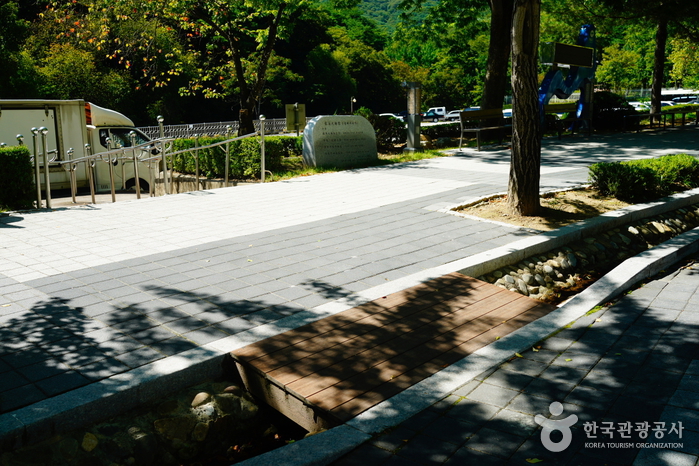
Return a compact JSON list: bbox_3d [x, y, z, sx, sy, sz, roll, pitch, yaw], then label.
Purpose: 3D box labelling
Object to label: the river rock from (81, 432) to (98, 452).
[{"bbox_3d":[-1.114,0.900,2.918,0.060,0.066,0.070,0,11,0],"label":"river rock"}]

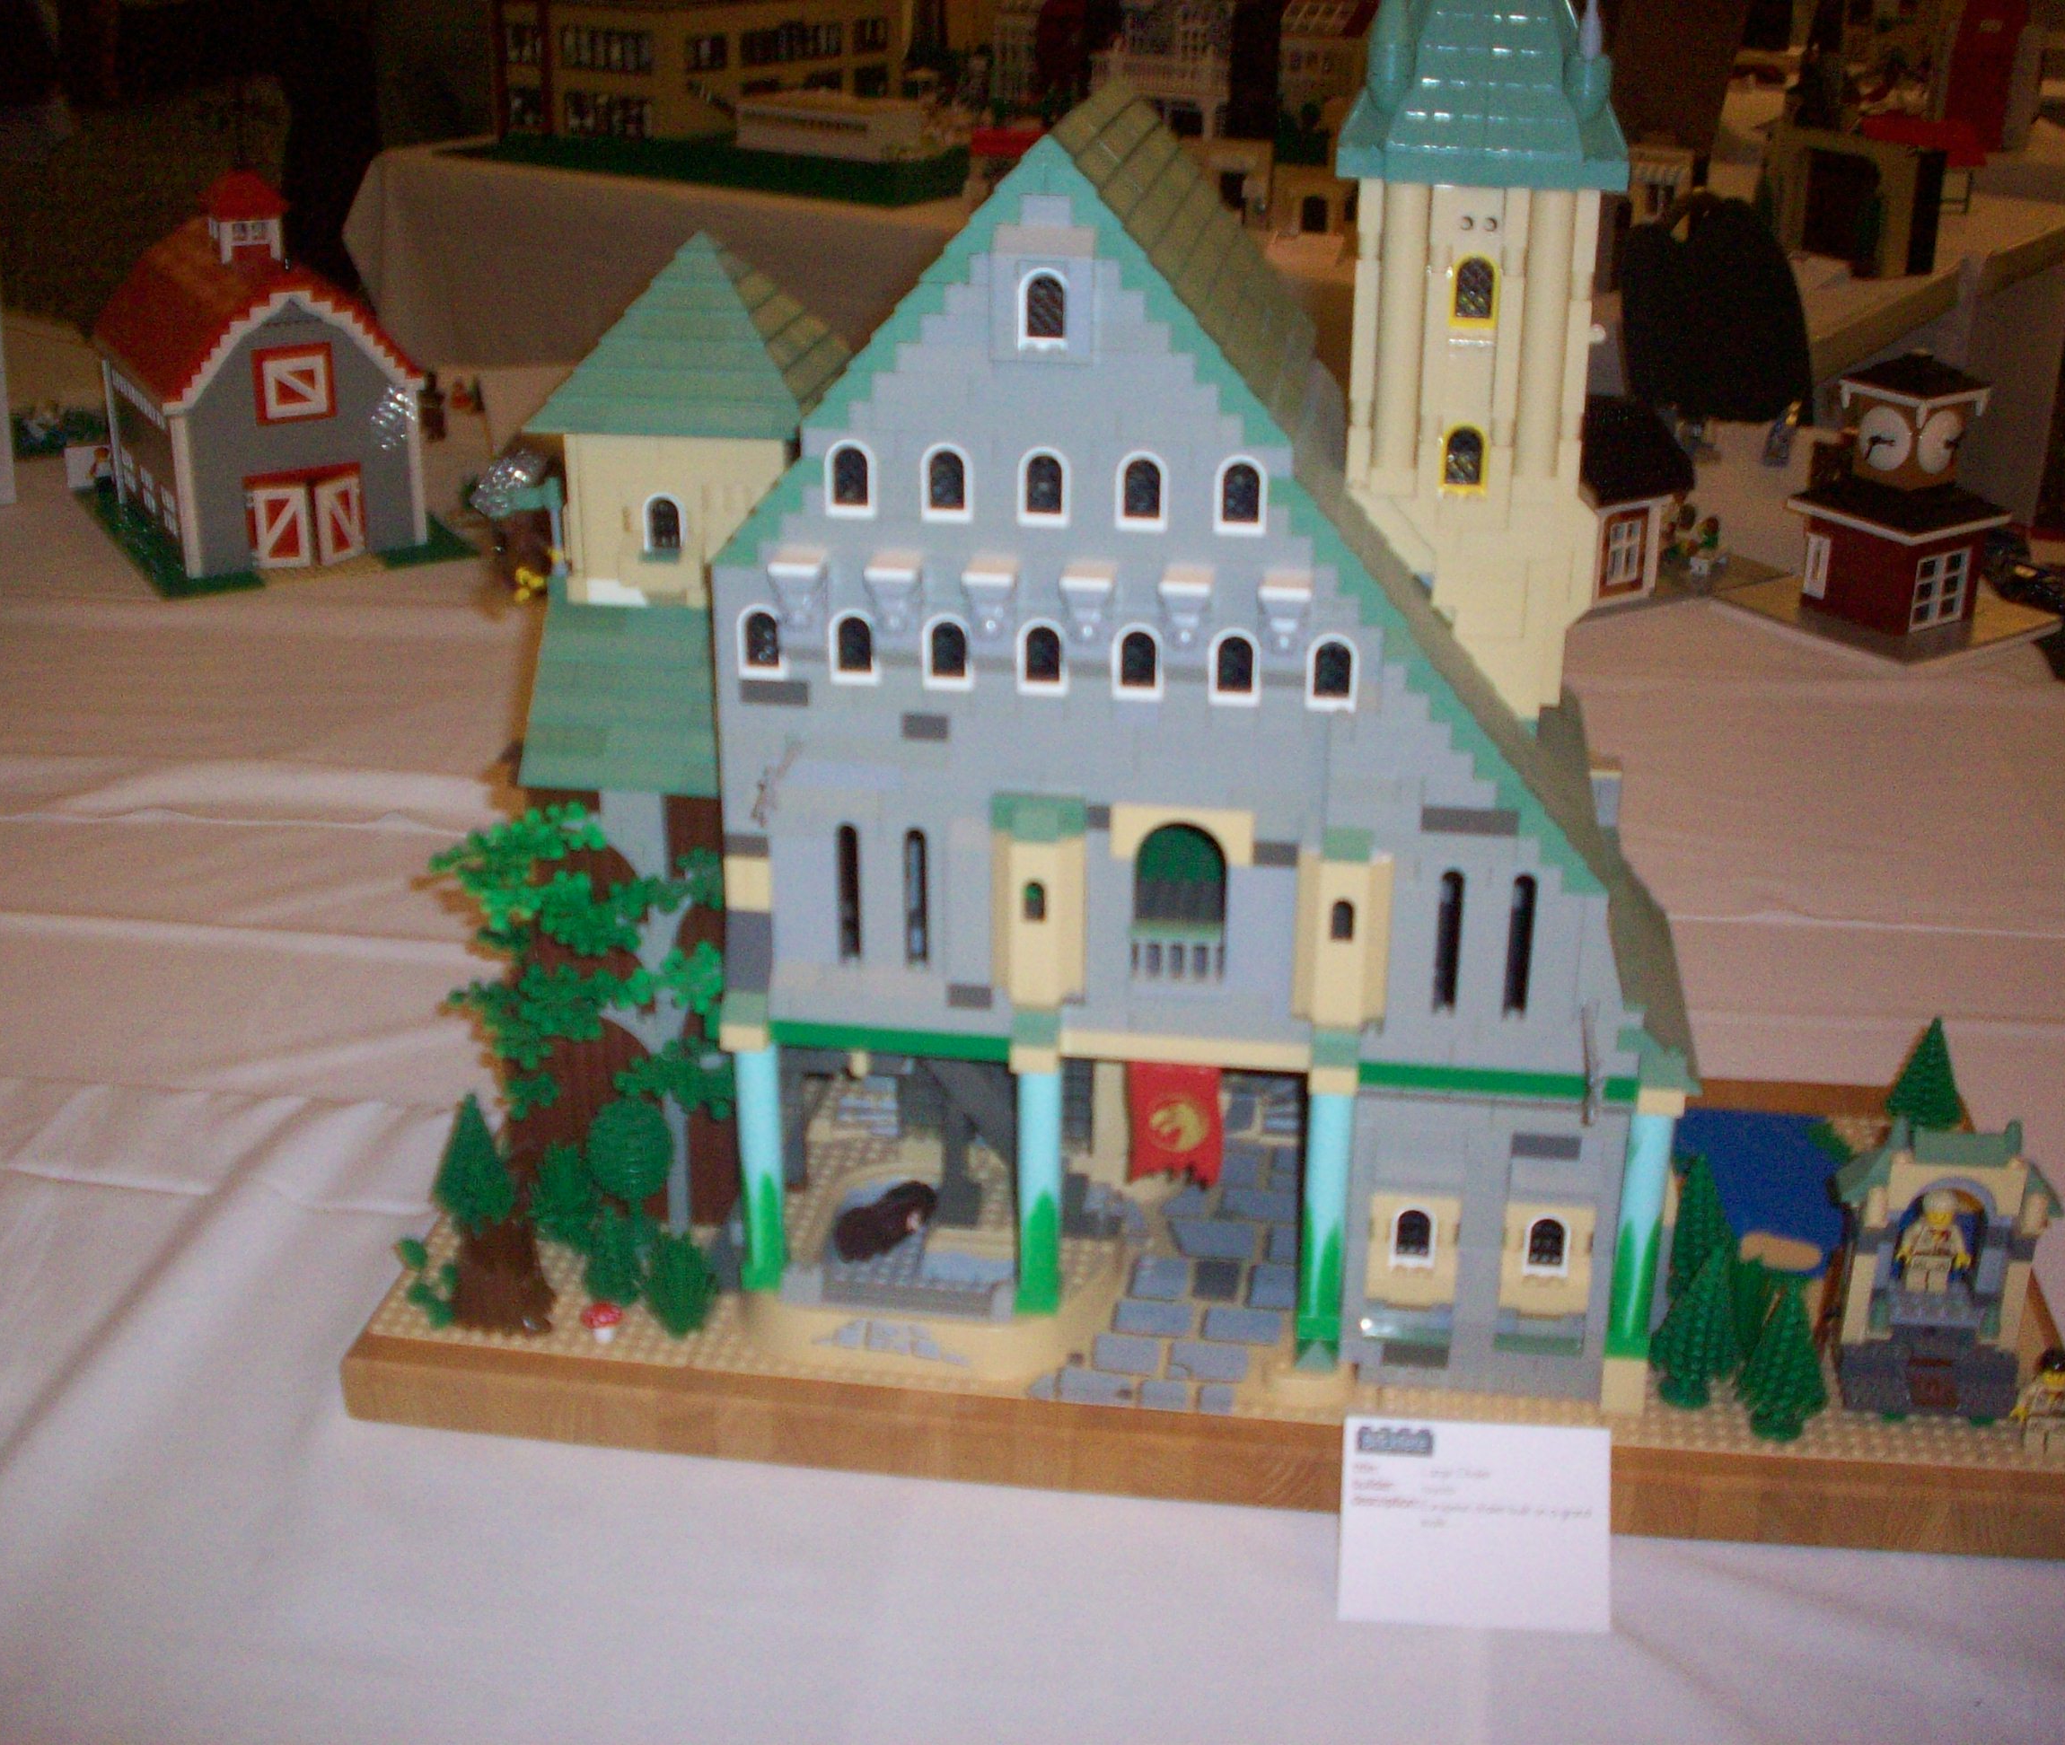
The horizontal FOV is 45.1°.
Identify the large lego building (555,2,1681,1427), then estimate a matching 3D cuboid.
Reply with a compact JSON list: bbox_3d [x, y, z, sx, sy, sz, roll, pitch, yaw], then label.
[{"bbox_3d":[0.027,-0.086,0.929,0.435,0.508,0.228,3,24,7],"label":"large lego building"}]

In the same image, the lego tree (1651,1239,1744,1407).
[{"bbox_3d":[0.242,0.163,0.907,0.033,0.067,0.033,3,24,7],"label":"lego tree"}]

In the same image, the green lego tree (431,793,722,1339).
[{"bbox_3d":[-0.171,0.073,0.951,0.116,0.196,0.083,3,24,7],"label":"green lego tree"}]

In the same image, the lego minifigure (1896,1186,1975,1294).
[{"bbox_3d":[0.332,0.133,0.907,0.028,0.044,0.015,3,24,7],"label":"lego minifigure"}]

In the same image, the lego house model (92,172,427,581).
[{"bbox_3d":[-0.645,-0.425,2.046,0.205,0.286,0.250,-13,27,-28],"label":"lego house model"}]

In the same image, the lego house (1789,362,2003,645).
[{"bbox_3d":[0.650,-0.289,1.854,0.121,0.198,0.121,-16,29,-32],"label":"lego house"}]

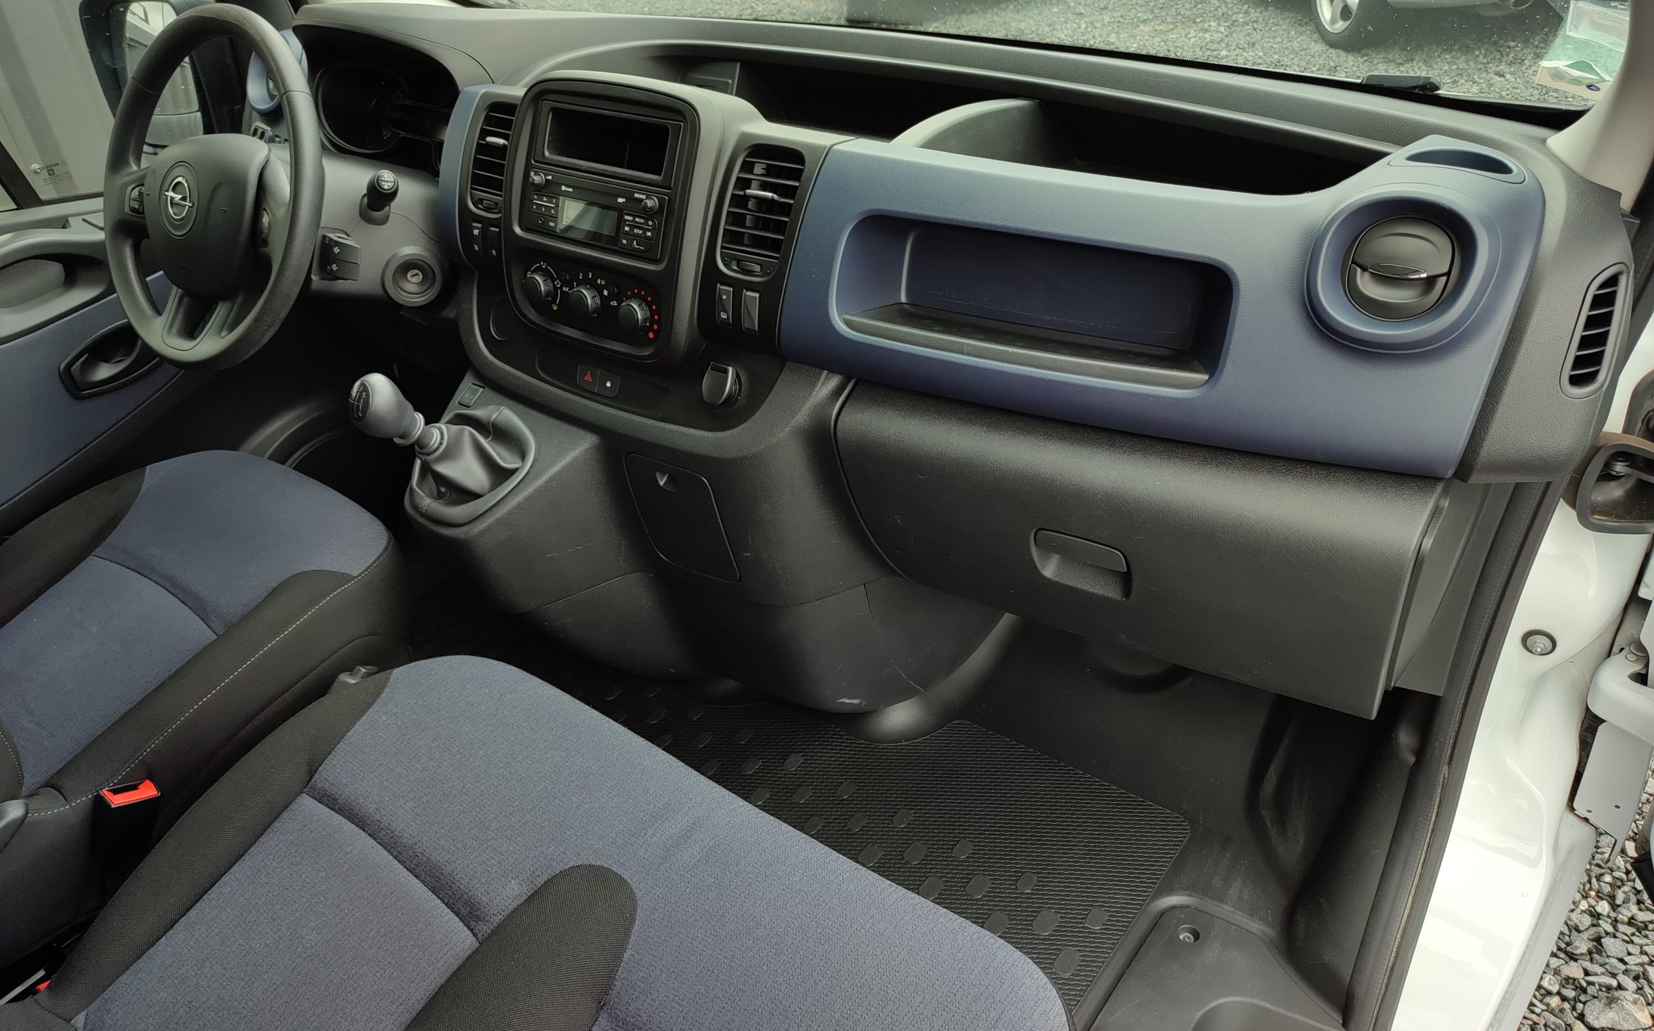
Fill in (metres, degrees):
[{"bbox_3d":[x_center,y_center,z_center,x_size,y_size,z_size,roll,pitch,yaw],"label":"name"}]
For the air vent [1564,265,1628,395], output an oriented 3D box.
[{"bbox_3d":[0.532,-0.133,0.837,0.037,0.095,0.020,-12,32,-11],"label":"air vent"}]

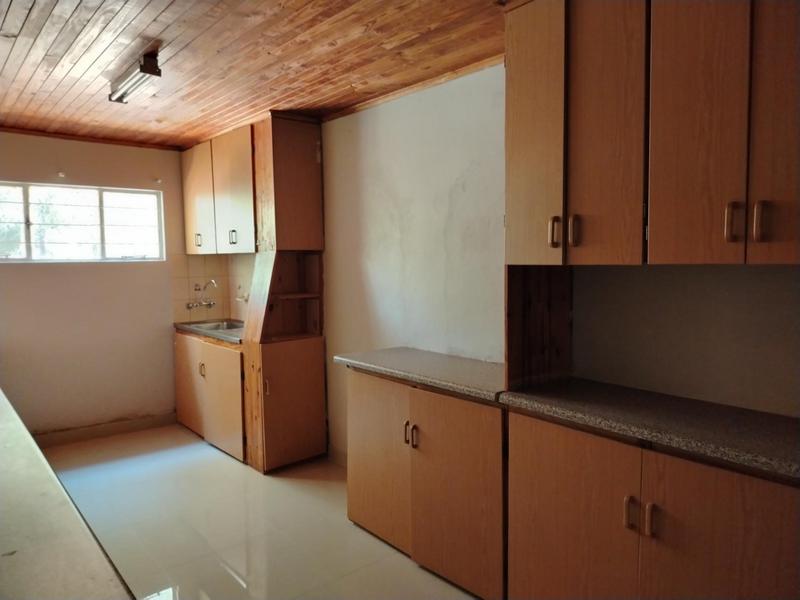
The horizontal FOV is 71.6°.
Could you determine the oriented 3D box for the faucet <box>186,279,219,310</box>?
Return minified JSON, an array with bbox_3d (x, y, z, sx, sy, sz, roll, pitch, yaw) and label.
[{"bbox_3d":[-1.740,-0.052,4.937,0.235,0.250,0.243,-5,6,-41],"label":"faucet"}]

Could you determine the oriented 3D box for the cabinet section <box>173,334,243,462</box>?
[{"bbox_3d":[-1.347,0.703,4.578,0.525,0.808,1.323,-5,6,-41],"label":"cabinet section"}]

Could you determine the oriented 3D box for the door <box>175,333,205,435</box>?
[{"bbox_3d":[-1.764,0.700,4.678,0.030,0.789,0.576,-5,6,-41],"label":"door"}]

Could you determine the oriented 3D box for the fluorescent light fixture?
[{"bbox_3d":[-1.337,-1.095,2.767,0.096,0.091,0.579,-5,6,-41],"label":"fluorescent light fixture"}]

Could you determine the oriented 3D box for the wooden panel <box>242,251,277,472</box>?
[{"bbox_3d":[-0.954,0.416,3.825,0.160,1.496,0.262,-5,6,-41],"label":"wooden panel"}]

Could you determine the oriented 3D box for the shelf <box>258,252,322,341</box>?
[{"bbox_3d":[-0.821,-0.036,3.913,0.506,0.615,0.265,-5,6,-41],"label":"shelf"}]

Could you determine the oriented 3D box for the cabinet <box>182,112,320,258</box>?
[{"bbox_3d":[-1.224,-0.824,4.403,0.378,0.908,1.607,-5,6,-41],"label":"cabinet"}]

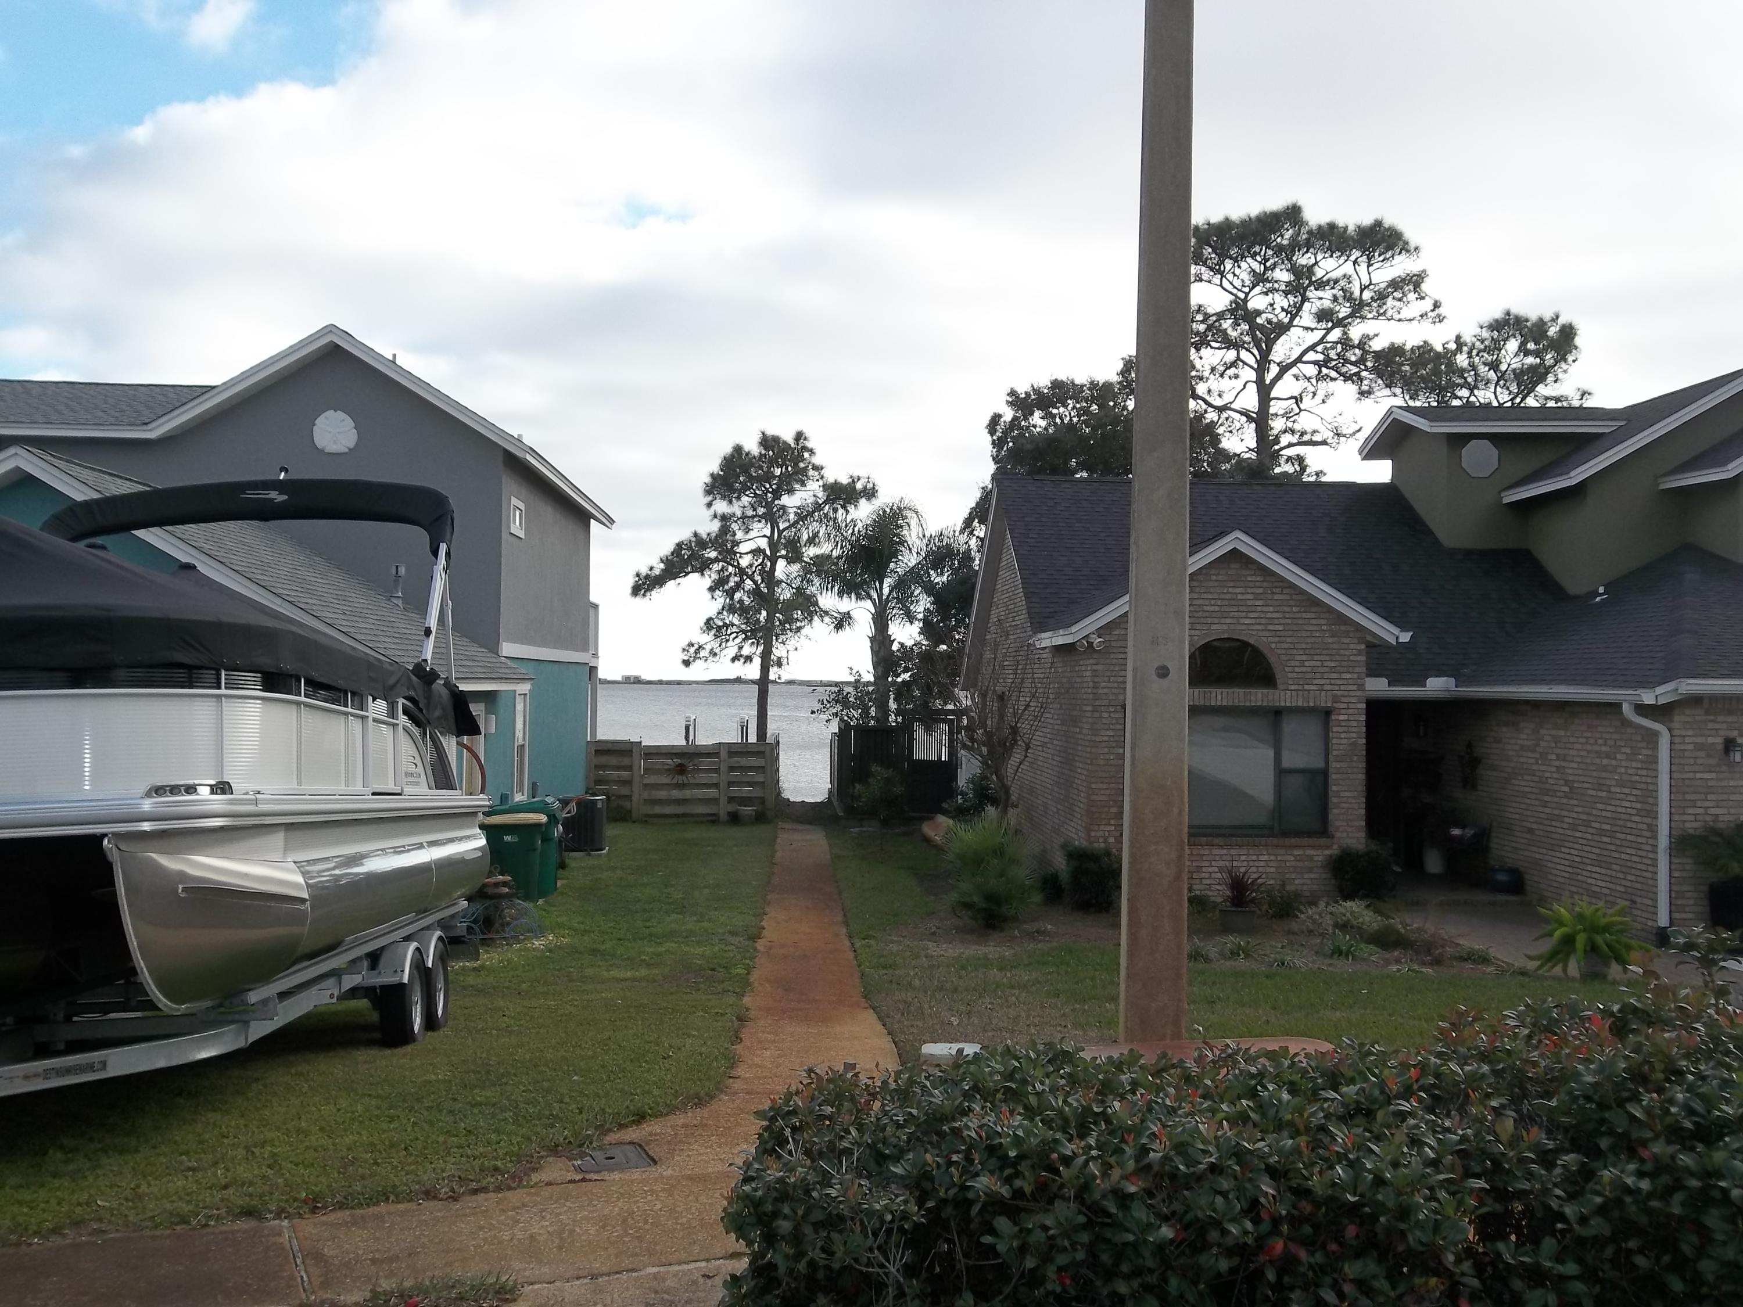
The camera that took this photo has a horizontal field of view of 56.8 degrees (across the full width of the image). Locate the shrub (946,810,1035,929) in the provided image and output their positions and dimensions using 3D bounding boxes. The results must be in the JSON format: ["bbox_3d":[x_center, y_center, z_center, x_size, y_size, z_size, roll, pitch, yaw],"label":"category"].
[{"bbox_3d":[1.205,2.183,16.300,0.970,1.200,0.950,0,-1,-3],"label":"shrub"}]

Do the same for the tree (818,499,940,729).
[{"bbox_3d":[0.174,-0.079,37.500,3.200,6.900,3.200,0,-1,-3],"label":"tree"}]

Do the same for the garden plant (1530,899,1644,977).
[{"bbox_3d":[6.007,2.384,13.500,0.980,0.670,0.950,0,-1,-3],"label":"garden plant"}]

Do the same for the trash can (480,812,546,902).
[{"bbox_3d":[-4.015,2.300,18.050,0.670,1.020,0.610,0,-1,-3],"label":"trash can"}]

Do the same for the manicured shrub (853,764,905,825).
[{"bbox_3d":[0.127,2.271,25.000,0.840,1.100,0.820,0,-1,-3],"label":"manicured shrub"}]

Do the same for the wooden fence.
[{"bbox_3d":[-3.604,2.415,30.900,3.680,1.540,0.160,0,-1,-3],"label":"wooden fence"}]

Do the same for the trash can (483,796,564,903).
[{"bbox_3d":[-4.110,2.275,19.000,0.820,1.130,0.710,0,-1,-3],"label":"trash can"}]

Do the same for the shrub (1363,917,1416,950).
[{"bbox_3d":[4.862,2.629,15.100,0.500,0.330,0.480,0,-1,-3],"label":"shrub"}]

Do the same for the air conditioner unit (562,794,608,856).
[{"bbox_3d":[-4.420,2.600,24.650,0.780,0.820,0.780,0,-1,-3],"label":"air conditioner unit"}]

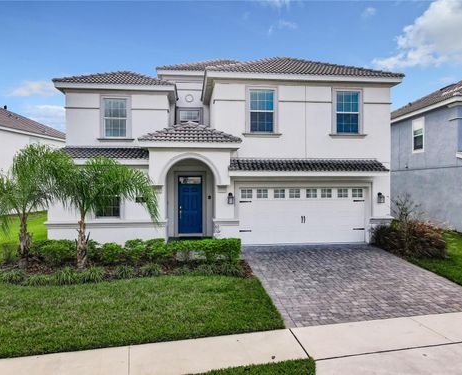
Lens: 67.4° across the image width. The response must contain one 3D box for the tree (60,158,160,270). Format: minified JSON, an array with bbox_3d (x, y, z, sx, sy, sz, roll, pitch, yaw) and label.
[{"bbox_3d":[-3.420,0.710,9.600,2.700,3.100,2.400,0,0,-5],"label":"tree"}]

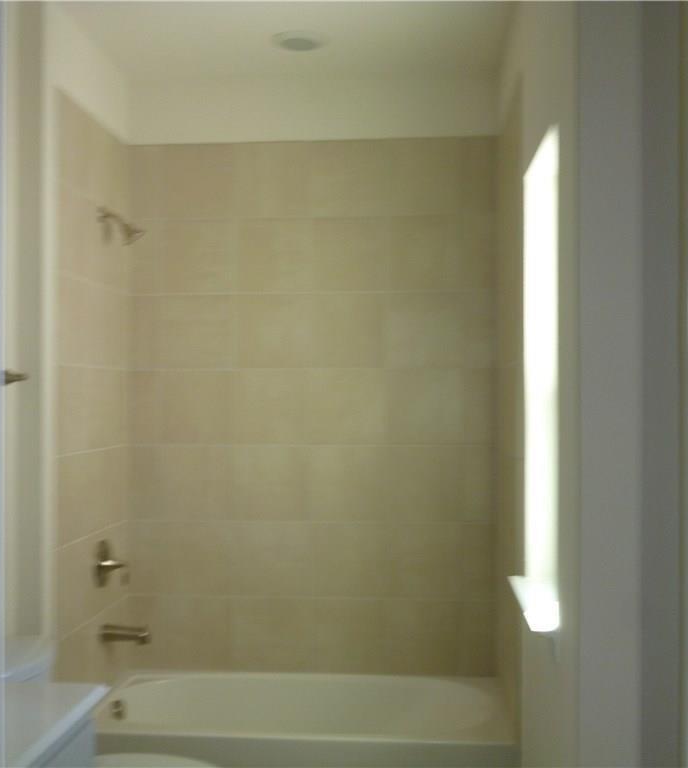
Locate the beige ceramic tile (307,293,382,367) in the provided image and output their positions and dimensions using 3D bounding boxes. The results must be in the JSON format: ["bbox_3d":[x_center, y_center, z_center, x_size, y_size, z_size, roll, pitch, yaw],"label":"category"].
[{"bbox_3d":[0.010,-0.215,3.807,0.305,0.303,0.010,0,-1,5],"label":"beige ceramic tile"}]

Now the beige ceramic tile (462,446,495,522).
[{"bbox_3d":[0.537,0.398,3.756,0.131,0.303,0.010,0,-1,5],"label":"beige ceramic tile"}]

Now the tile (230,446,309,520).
[{"bbox_3d":[-0.301,0.403,3.835,0.311,0.303,0.012,0,0,5],"label":"tile"}]

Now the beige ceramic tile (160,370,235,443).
[{"bbox_3d":[-0.597,0.092,3.863,0.306,0.300,0.012,0,0,5],"label":"beige ceramic tile"}]

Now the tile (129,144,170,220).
[{"bbox_3d":[-0.799,-0.826,3.874,0.167,0.307,0.010,0,0,5],"label":"tile"}]

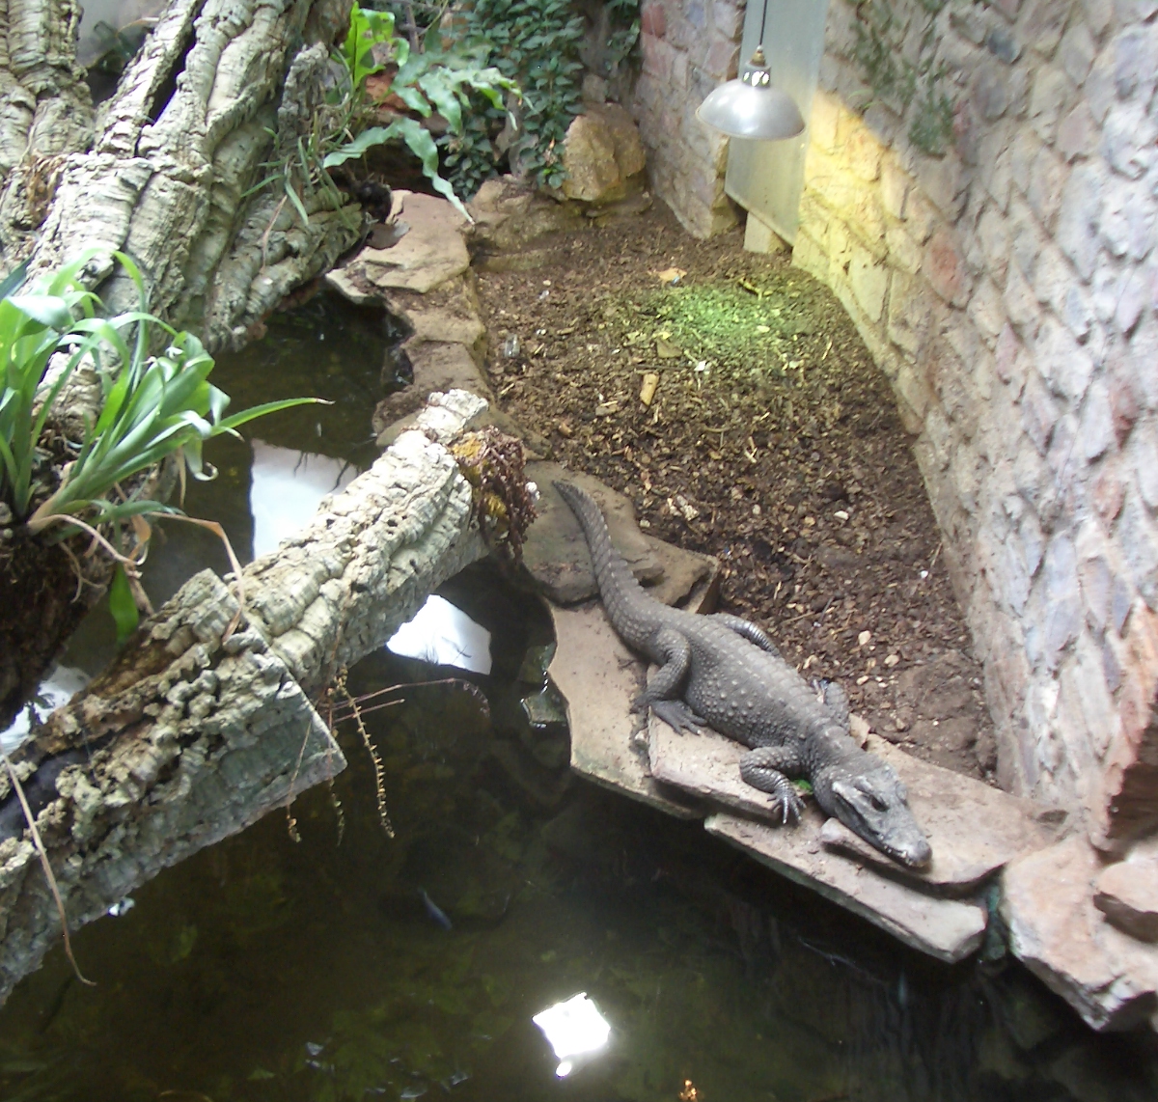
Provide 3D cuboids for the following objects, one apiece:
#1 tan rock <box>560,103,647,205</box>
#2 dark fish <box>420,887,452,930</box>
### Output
[{"bbox_3d":[0.082,-1.257,4.937,0.270,0.265,0.230,4,36,0],"label":"tan rock"},{"bbox_3d":[-0.275,0.682,2.987,0.020,0.033,0.123,-20,42,-29],"label":"dark fish"}]

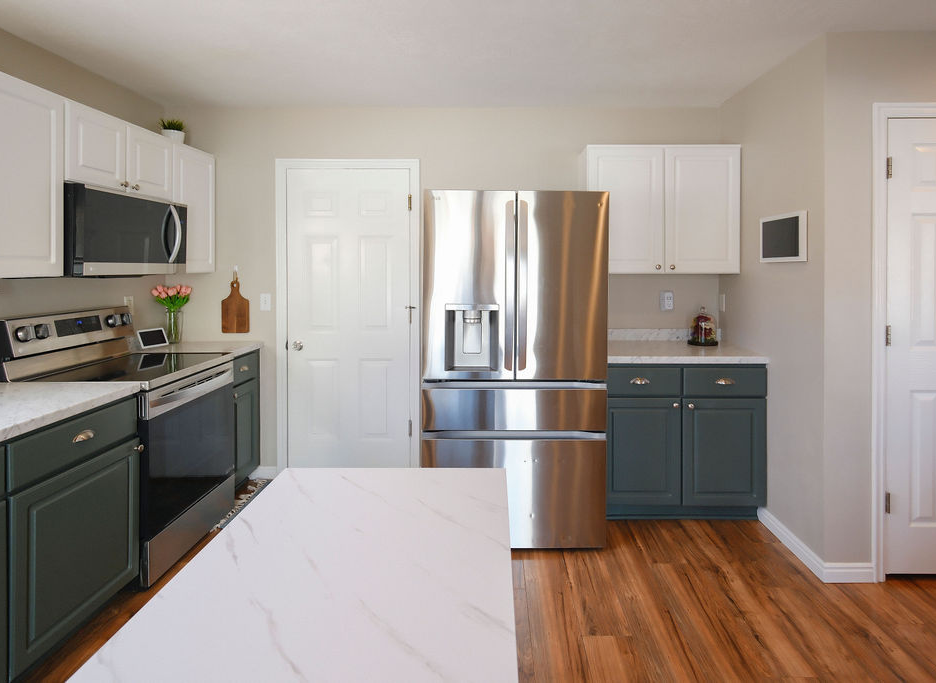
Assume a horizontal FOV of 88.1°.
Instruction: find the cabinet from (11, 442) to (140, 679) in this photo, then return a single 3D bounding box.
[{"bbox_3d":[-1.462,0.753,1.835,0.035,0.590,0.570,0,5,3],"label":"cabinet"}]

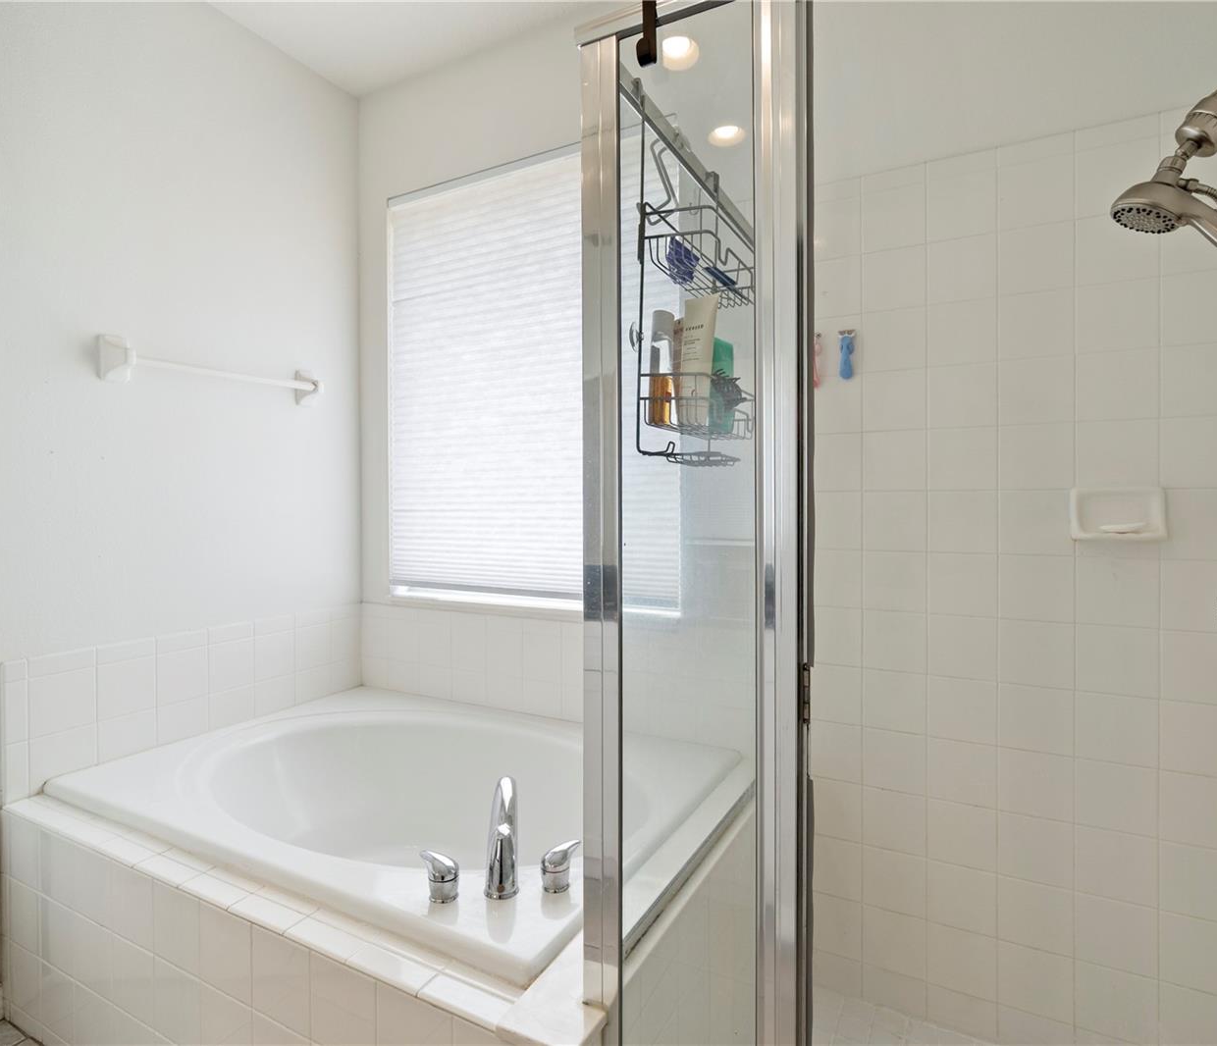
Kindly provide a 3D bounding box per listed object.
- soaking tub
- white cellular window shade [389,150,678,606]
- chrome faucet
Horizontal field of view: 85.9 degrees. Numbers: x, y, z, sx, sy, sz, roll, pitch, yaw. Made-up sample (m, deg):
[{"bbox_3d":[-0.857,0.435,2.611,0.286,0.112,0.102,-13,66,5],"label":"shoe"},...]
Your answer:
[{"bbox_3d":[-0.528,0.866,1.741,1.482,0.460,1.009,0,1,27],"label":"soaking tub"},{"bbox_3d":[-0.297,-0.453,2.205,1.150,1.455,0.080,0,1,27],"label":"white cellular window shade"},{"bbox_3d":[-0.197,0.565,1.212,0.058,0.168,0.185,0,1,-7],"label":"chrome faucet"}]

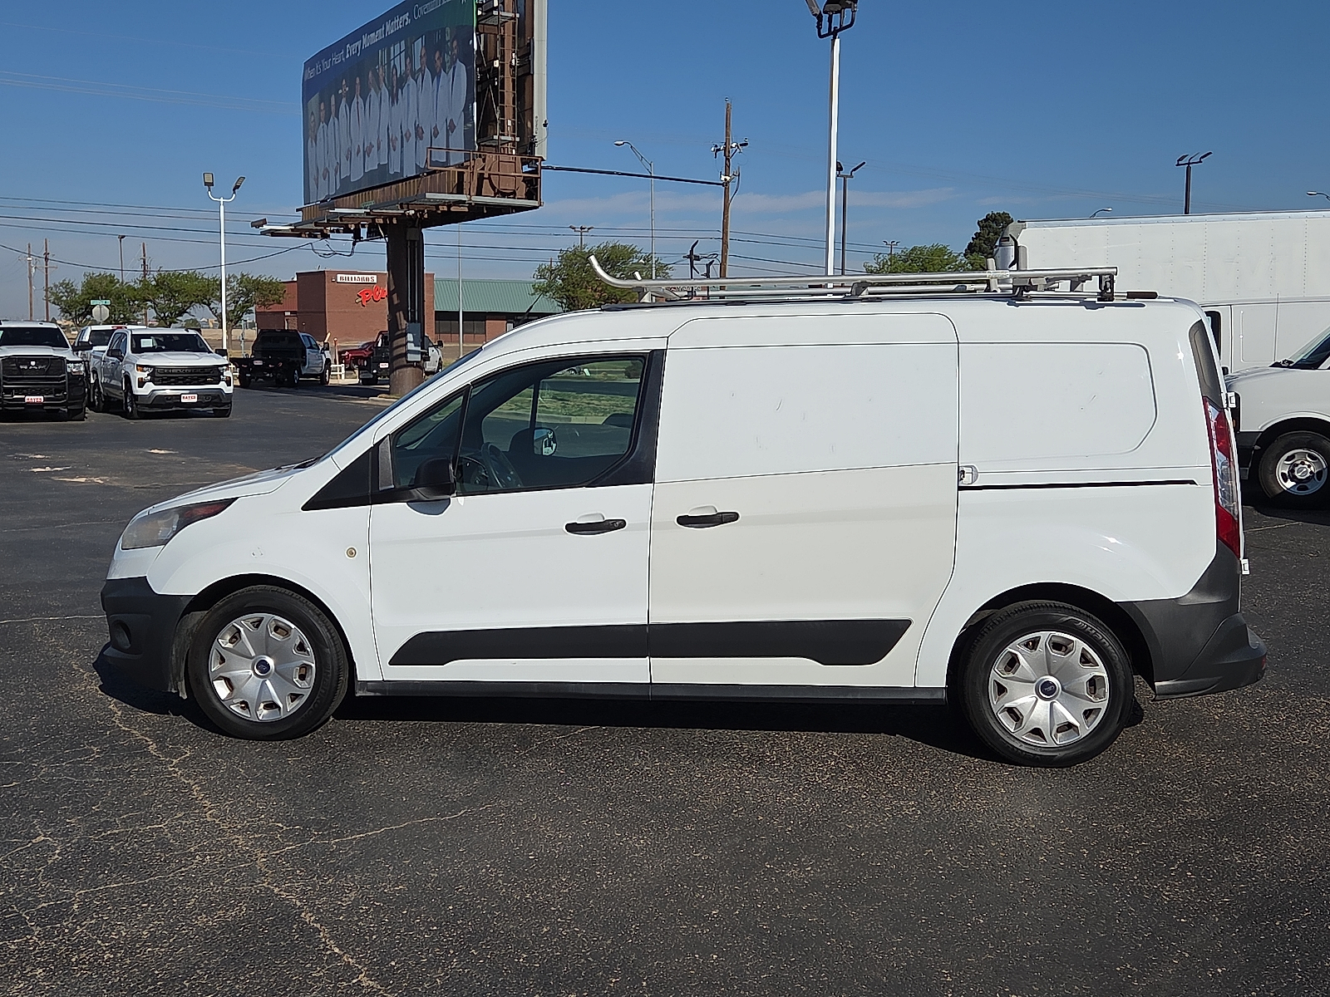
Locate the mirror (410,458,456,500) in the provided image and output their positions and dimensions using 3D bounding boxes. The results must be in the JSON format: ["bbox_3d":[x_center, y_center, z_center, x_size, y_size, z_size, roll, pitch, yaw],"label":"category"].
[{"bbox_3d":[-0.897,-0.076,5.800,0.150,0.175,0.230,0,6,-3],"label":"mirror"}]

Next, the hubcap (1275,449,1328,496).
[{"bbox_3d":[5.880,-0.241,13.827,0.440,0.440,0.090,3,7,23],"label":"hubcap"}]

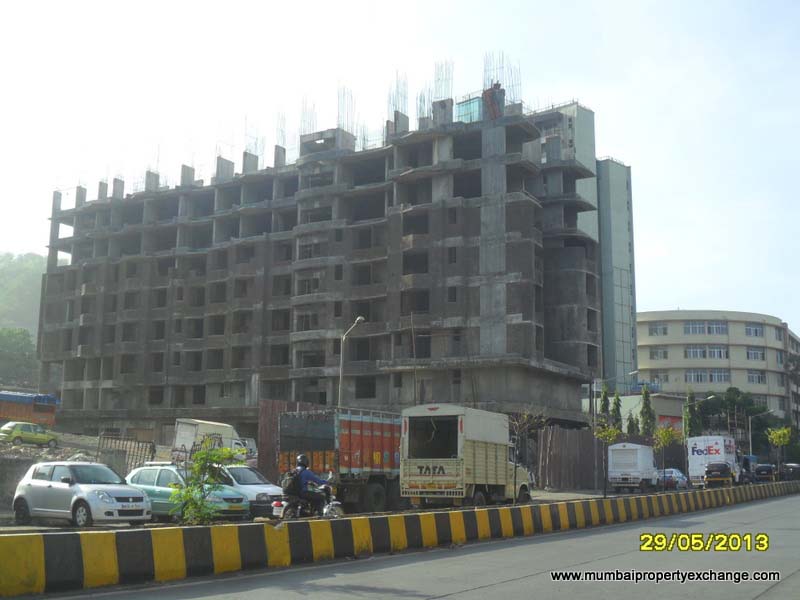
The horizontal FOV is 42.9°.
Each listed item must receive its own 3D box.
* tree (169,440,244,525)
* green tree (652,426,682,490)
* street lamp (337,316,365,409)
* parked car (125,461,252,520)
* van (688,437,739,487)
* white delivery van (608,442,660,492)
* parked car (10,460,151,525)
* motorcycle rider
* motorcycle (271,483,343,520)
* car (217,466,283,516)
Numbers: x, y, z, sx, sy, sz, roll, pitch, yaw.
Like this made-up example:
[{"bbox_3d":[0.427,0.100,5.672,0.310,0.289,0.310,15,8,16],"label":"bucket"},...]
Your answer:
[{"bbox_3d":[-2.455,2.315,12.900,0.930,1.060,0.850,0,-10,0],"label":"tree"},{"bbox_3d":[7.971,4.708,30.300,0.880,2.000,0.850,-2,-10,14],"label":"green tree"},{"bbox_3d":[-2.122,4.593,43.148,1.250,7.900,0.250,-6,-12,30],"label":"street lamp"},{"bbox_3d":[-5.600,5.117,26.719,3.680,1.530,1.660,-8,-13,37],"label":"parked car"},{"bbox_3d":[19.175,9.938,62.000,2.100,3.000,5.000,-5,-12,29],"label":"van"},{"bbox_3d":[13.231,9.499,57.500,1.800,2.720,4.600,-5,-11,28],"label":"white delivery van"},{"bbox_3d":[-7.770,4.773,24.901,3.730,1.520,1.710,-7,-12,35],"label":"parked car"},{"bbox_3d":[-1.833,3.808,20.600,0.580,1.300,0.800,-7,-12,33],"label":"motorcycle rider"},{"bbox_3d":[-1.846,4.183,20.400,0.750,1.120,2.080,-7,-12,33],"label":"motorcycle"},{"bbox_3d":[-4.800,5.618,29.677,3.650,1.500,1.620,-7,-12,34],"label":"car"}]

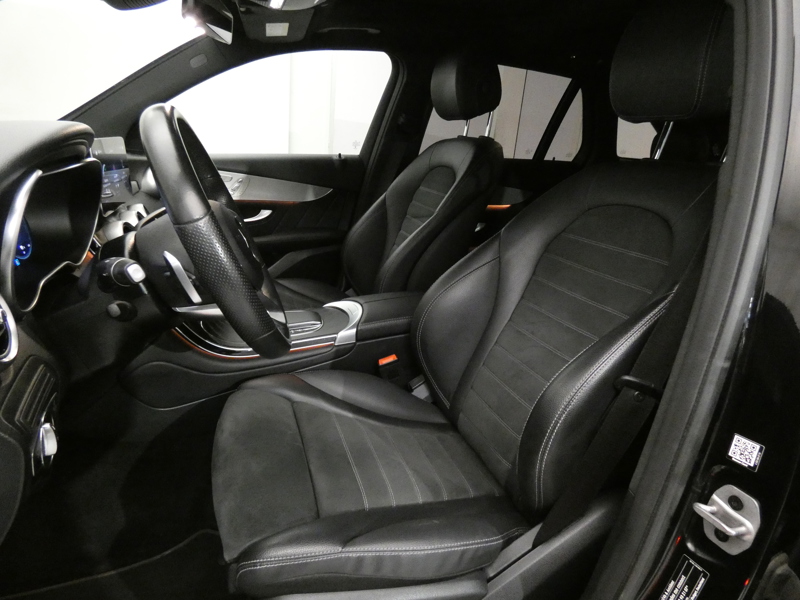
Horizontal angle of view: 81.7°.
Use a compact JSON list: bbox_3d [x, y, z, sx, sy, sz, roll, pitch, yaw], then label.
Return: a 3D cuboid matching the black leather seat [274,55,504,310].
[{"bbox_3d":[-0.110,-0.270,1.450,0.850,0.990,0.540,-2,21,-20],"label":"black leather seat"}]

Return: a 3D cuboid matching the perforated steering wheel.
[{"bbox_3d":[-0.255,-0.081,0.648,0.085,0.365,0.370,-25,27,-9],"label":"perforated steering wheel"}]

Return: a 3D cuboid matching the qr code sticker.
[{"bbox_3d":[0.328,0.145,0.439,0.001,0.026,0.026,7,10,-31],"label":"qr code sticker"}]

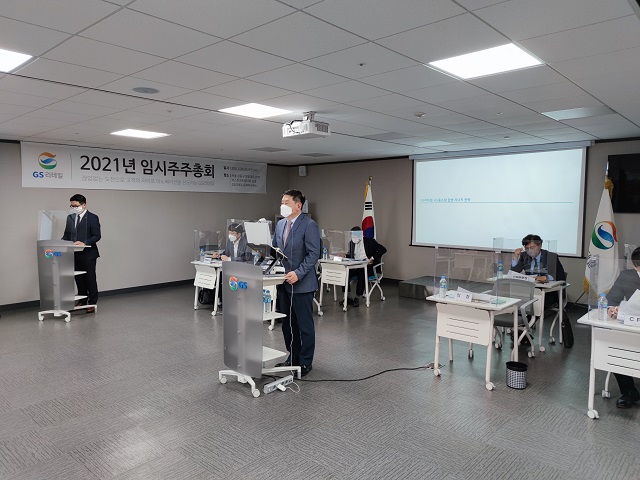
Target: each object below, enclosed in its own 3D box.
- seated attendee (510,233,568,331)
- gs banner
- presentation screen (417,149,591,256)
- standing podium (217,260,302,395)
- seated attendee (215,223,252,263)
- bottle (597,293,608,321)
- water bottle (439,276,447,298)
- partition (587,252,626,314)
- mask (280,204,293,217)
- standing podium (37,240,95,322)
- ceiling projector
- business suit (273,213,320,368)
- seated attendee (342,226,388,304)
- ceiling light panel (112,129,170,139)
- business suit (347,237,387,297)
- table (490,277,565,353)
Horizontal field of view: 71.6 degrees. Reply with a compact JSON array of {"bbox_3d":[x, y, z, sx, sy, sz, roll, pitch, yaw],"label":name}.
[{"bbox_3d":[2.694,0.570,5.510,0.600,1.250,0.800,4,6,42],"label":"seated attendee"},{"bbox_3d":[-2.905,-1.293,8.579,0.012,0.690,4.880,4,6,44],"label":"gs banner"},{"bbox_3d":[2.806,-0.624,7.514,2.930,1.640,0.050,4,6,44],"label":"presentation screen"},{"bbox_3d":[-0.522,0.773,4.131,0.580,1.120,0.640,4,6,40],"label":"standing podium"},{"bbox_3d":[-1.265,0.405,7.113,0.560,1.290,0.800,4,6,42],"label":"seated attendee"},{"bbox_3d":[2.250,0.527,3.515,0.066,0.214,0.066,4,6,44],"label":"bottle"},{"bbox_3d":[1.213,0.458,4.364,0.066,0.212,0.066,4,6,44],"label":"water bottle"},{"bbox_3d":[2.468,0.411,3.428,0.620,0.510,0.340,4,6,44],"label":"partition"},{"bbox_3d":[-0.322,-0.279,4.260,0.085,0.125,0.125,-4,6,-38],"label":"mask"},{"bbox_3d":[-3.685,0.581,6.519,0.580,1.120,0.640,1,5,15],"label":"standing podium"},{"bbox_3d":[-0.151,-1.226,4.766,0.400,0.240,0.265,4,6,44],"label":"ceiling projector"},{"bbox_3d":[-0.224,0.509,4.435,0.350,1.520,0.500,-4,6,-43],"label":"business suit"},{"bbox_3d":[0.700,0.415,7.324,0.620,1.250,0.820,4,6,42],"label":"seated attendee"},{"bbox_3d":[-2.523,-1.512,6.267,0.600,0.050,0.600,4,6,42],"label":"ceiling light panel"},{"bbox_3d":[0.727,0.469,7.344,0.620,0.960,0.750,4,6,42],"label":"business suit"},{"bbox_3d":[2.474,0.851,5.326,0.560,0.720,0.700,-4,6,-42],"label":"table"}]

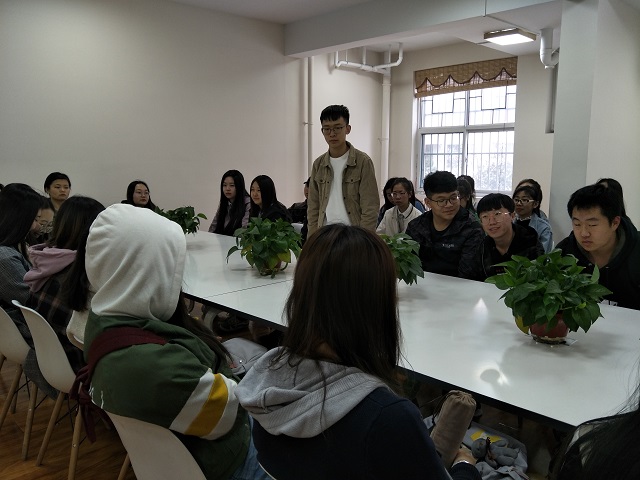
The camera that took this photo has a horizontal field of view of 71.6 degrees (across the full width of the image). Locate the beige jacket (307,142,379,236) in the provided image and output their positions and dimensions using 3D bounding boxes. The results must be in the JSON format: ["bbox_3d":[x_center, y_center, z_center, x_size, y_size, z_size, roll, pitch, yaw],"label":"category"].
[{"bbox_3d":[0.149,-0.315,2.940,0.480,0.680,0.280,4,10,22],"label":"beige jacket"}]

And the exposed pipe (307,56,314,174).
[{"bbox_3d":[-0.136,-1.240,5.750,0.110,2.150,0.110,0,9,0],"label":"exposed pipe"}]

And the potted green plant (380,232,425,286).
[{"bbox_3d":[0.276,0.100,1.990,0.390,0.285,0.370,1,9,8],"label":"potted green plant"}]

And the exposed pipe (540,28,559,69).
[{"bbox_3d":[2.230,-1.856,4.300,0.150,0.380,0.190,8,12,40],"label":"exposed pipe"}]

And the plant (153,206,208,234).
[{"bbox_3d":[-1.037,-0.119,3.300,0.400,0.280,0.380,-3,10,-17],"label":"plant"}]

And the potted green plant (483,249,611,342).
[{"bbox_3d":[0.752,0.178,1.460,0.385,0.295,0.370,5,10,27],"label":"potted green plant"}]

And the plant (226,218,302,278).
[{"bbox_3d":[-0.286,0.040,2.330,0.400,0.290,0.380,-1,9,-7],"label":"plant"}]

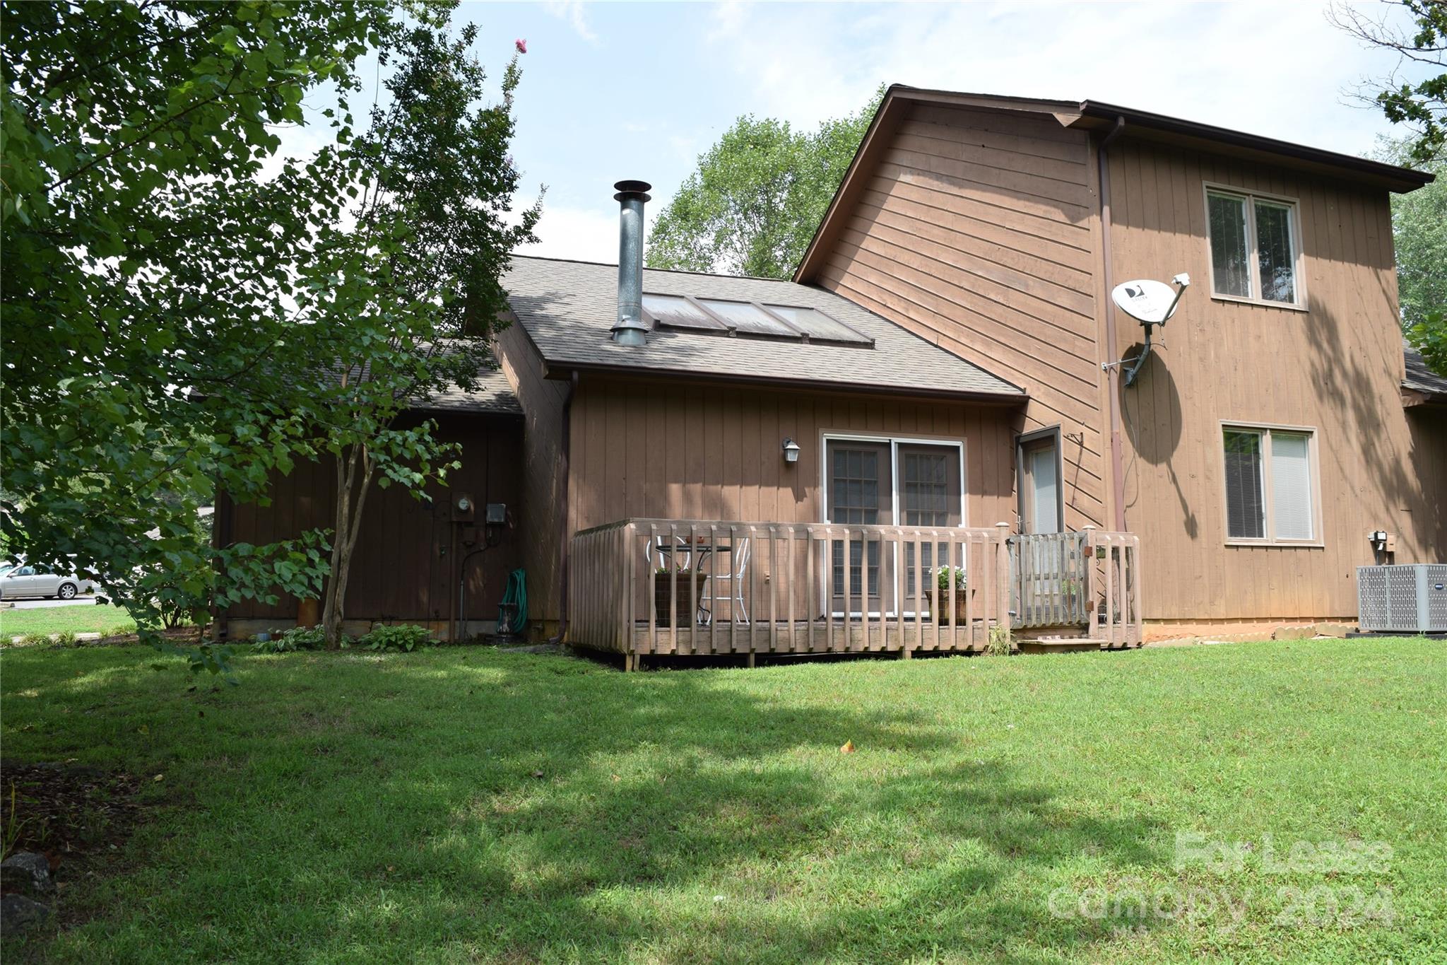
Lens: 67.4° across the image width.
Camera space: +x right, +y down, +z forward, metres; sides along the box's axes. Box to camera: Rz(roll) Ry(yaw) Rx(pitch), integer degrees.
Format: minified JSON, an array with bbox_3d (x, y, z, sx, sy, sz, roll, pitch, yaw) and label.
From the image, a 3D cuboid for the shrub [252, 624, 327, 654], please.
[{"bbox_3d":[-4.593,1.640,11.501,0.739,0.322,0.653,2,-7,-21],"label":"shrub"}]

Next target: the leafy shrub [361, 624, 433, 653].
[{"bbox_3d":[-3.574,1.678,11.895,0.754,0.322,0.653,2,-7,-21],"label":"leafy shrub"}]

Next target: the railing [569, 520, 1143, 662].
[{"bbox_3d":[1.320,1.103,10.822,5.347,1.216,2.080,2,-7,-21],"label":"railing"}]

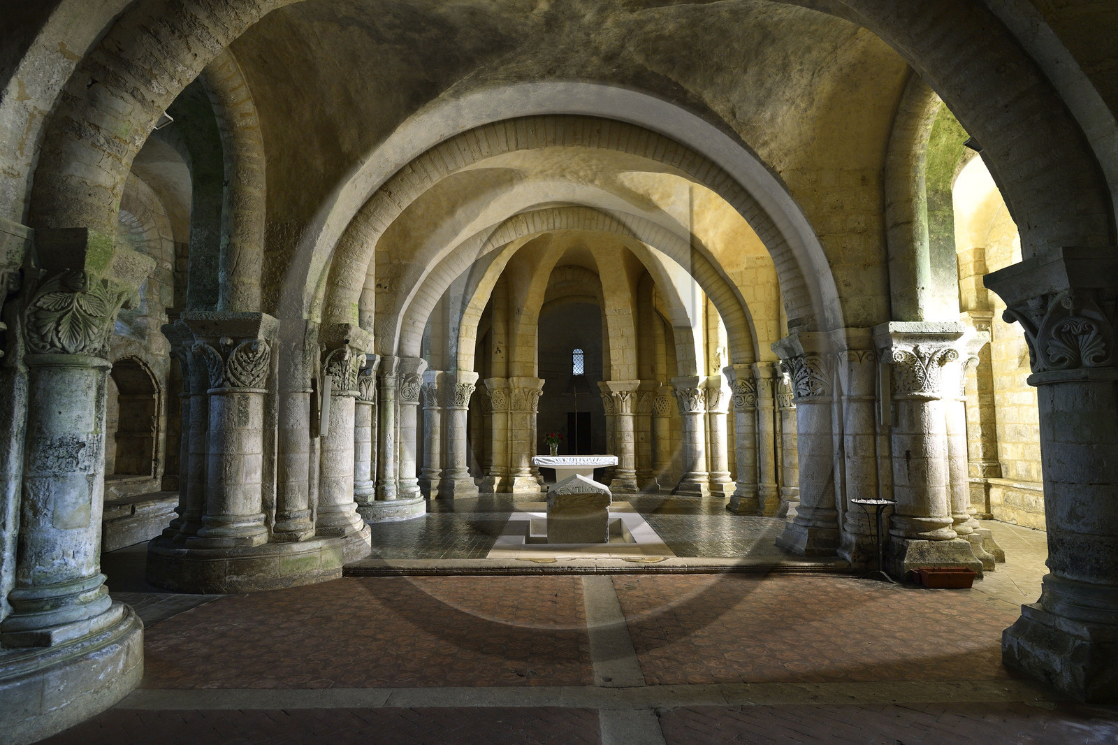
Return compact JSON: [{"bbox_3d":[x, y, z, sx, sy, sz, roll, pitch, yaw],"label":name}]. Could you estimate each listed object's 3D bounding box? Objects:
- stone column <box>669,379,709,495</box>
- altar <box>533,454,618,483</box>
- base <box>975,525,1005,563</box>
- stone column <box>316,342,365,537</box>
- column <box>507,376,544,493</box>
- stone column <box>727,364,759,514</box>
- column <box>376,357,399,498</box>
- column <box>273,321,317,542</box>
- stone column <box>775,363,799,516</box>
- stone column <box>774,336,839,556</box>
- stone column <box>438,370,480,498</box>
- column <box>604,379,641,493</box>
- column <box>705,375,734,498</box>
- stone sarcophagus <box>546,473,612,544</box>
[{"bbox_3d":[2.919,1.369,13.361,0.677,2.530,0.677,-5,-7,40],"label":"stone column"},{"bbox_3d":[0.337,2.109,12.047,1.615,0.976,0.731,0,-5,0],"label":"altar"},{"bbox_3d":[5.034,2.108,7.804,0.617,0.399,0.711,0,-5,0],"label":"base"},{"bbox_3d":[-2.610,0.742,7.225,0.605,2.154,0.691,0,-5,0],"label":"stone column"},{"bbox_3d":[-0.753,1.439,14.009,0.749,2.530,0.720,0,-5,0],"label":"column"},{"bbox_3d":[3.351,1.187,11.208,0.490,2.610,0.600,0,-5,0],"label":"stone column"},{"bbox_3d":[-3.006,0.972,10.909,0.370,2.470,0.370,0,-5,0],"label":"column"},{"bbox_3d":[-3.142,0.681,7.414,0.544,2.524,0.544,0,-5,0],"label":"column"},{"bbox_3d":[3.942,1.110,10.510,0.605,2.530,0.605,0,-5,0],"label":"stone column"},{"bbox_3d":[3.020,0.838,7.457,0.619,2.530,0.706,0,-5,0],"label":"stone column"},{"bbox_3d":[-2.231,1.387,13.854,0.660,2.740,0.660,4,-6,-42],"label":"stone column"},{"bbox_3d":[1.542,1.523,14.963,0.808,2.604,0.748,0,-5,0],"label":"column"},{"bbox_3d":[3.366,1.362,13.289,0.547,2.530,0.547,-5,-7,40],"label":"column"},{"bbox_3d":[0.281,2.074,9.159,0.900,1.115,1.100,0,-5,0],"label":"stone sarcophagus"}]

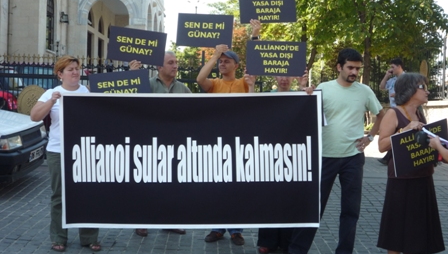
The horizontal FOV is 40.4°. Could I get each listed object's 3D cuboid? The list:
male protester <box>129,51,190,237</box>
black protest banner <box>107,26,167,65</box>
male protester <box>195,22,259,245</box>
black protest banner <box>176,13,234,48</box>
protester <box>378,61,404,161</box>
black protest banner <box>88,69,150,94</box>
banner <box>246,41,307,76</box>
[{"bbox_3d":[-0.599,0.151,5.653,0.503,1.693,0.420,-1,6,-17],"label":"male protester"},{"bbox_3d":[-0.749,-0.697,5.270,0.487,0.282,0.020,7,4,0],"label":"black protest banner"},{"bbox_3d":[0.022,0.050,5.407,0.523,1.953,0.450,1,6,9],"label":"male protester"},{"bbox_3d":[-0.161,-0.833,5.270,0.487,0.282,0.020,3,4,0],"label":"black protest banner"},{"bbox_3d":[2.828,-0.277,10.238,0.420,1.742,0.460,-2,6,-25],"label":"protester"},{"bbox_3d":[-0.841,-0.304,4.940,0.487,0.282,0.020,-5,4,0],"label":"black protest banner"},{"bbox_3d":[0.432,-0.562,5.030,0.487,0.282,0.020,1,4,0],"label":"banner"}]

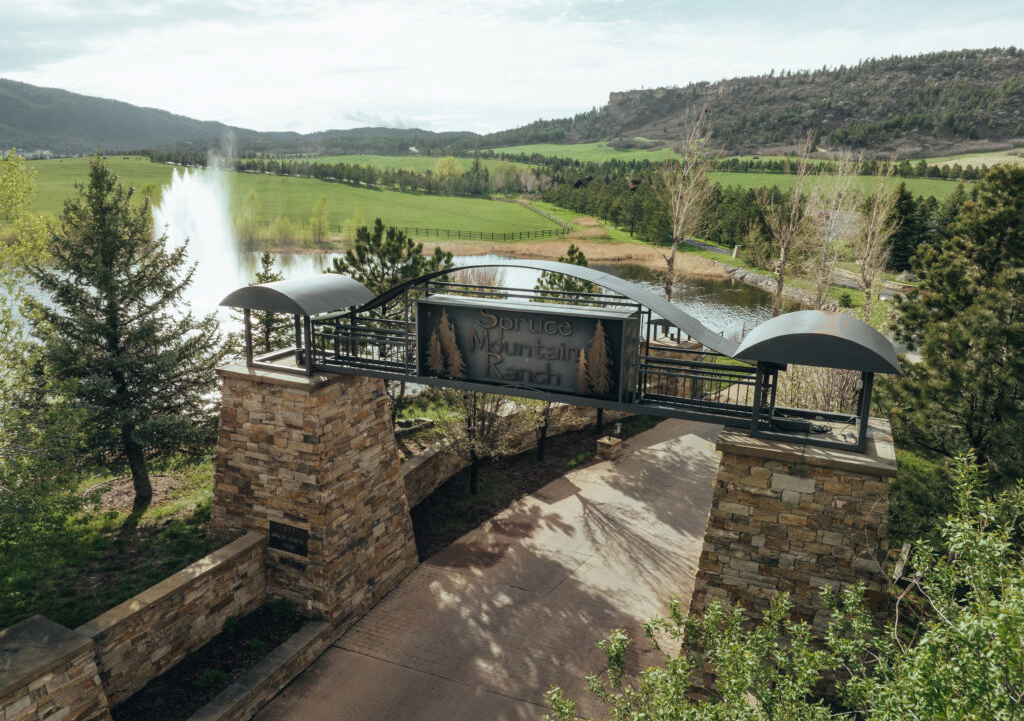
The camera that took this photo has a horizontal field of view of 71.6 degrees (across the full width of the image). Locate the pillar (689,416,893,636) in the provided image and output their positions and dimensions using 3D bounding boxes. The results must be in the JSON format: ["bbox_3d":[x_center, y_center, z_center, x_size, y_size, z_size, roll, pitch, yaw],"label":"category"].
[{"bbox_3d":[4.172,3.272,10.686,3.087,4.697,2.999,7,16,22],"label":"pillar"}]

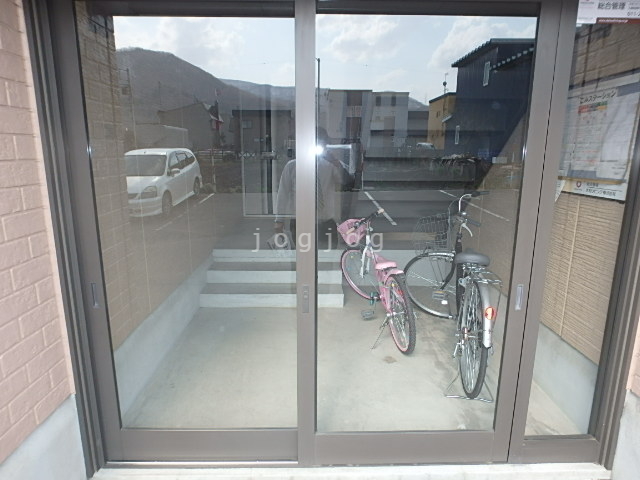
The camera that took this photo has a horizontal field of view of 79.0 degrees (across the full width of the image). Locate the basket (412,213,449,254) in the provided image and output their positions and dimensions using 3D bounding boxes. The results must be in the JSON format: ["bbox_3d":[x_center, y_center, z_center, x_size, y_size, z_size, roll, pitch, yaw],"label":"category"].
[{"bbox_3d":[0.965,-0.042,3.310,0.280,0.230,0.340,-4,22,30],"label":"basket"}]

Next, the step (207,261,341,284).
[{"bbox_3d":[-0.485,0.363,4.310,1.430,0.140,0.350,0,12,-1],"label":"step"}]

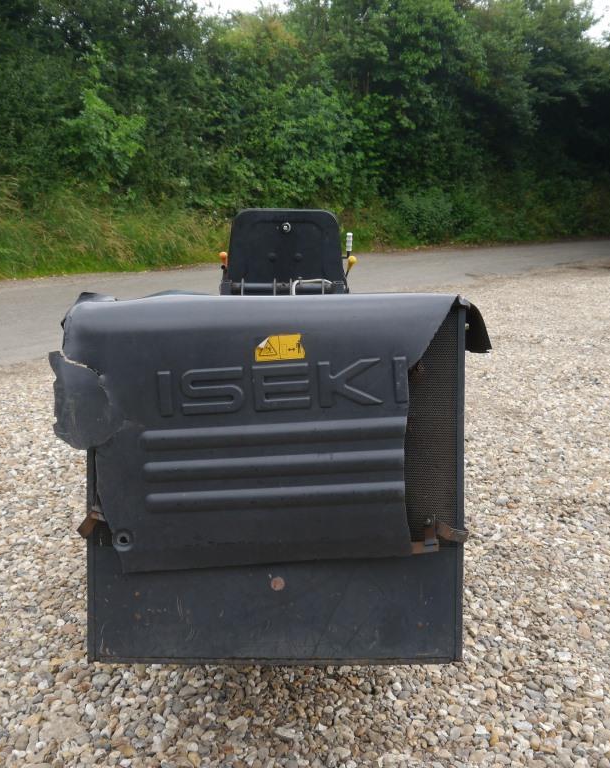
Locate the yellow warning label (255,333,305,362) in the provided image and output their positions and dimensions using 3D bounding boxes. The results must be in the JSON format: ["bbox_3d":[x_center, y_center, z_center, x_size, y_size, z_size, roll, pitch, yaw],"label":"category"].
[{"bbox_3d":[-0.062,-0.091,2.100,0.125,0.067,0.004,-3,-8,-2],"label":"yellow warning label"}]

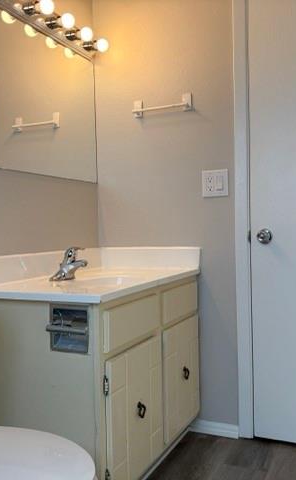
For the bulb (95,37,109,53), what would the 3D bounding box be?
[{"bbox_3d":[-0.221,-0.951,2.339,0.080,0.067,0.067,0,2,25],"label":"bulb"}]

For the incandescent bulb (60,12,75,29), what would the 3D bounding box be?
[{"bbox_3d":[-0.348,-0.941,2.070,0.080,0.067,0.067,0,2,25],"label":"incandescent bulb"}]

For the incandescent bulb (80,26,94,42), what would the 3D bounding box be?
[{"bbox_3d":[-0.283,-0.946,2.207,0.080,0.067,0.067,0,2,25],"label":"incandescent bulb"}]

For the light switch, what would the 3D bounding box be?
[{"bbox_3d":[0.307,-0.258,2.196,0.120,0.122,0.010,0,2,25],"label":"light switch"}]

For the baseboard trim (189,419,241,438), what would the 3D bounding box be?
[{"bbox_3d":[0.303,0.881,2.239,0.237,0.058,0.014,0,2,25],"label":"baseboard trim"}]

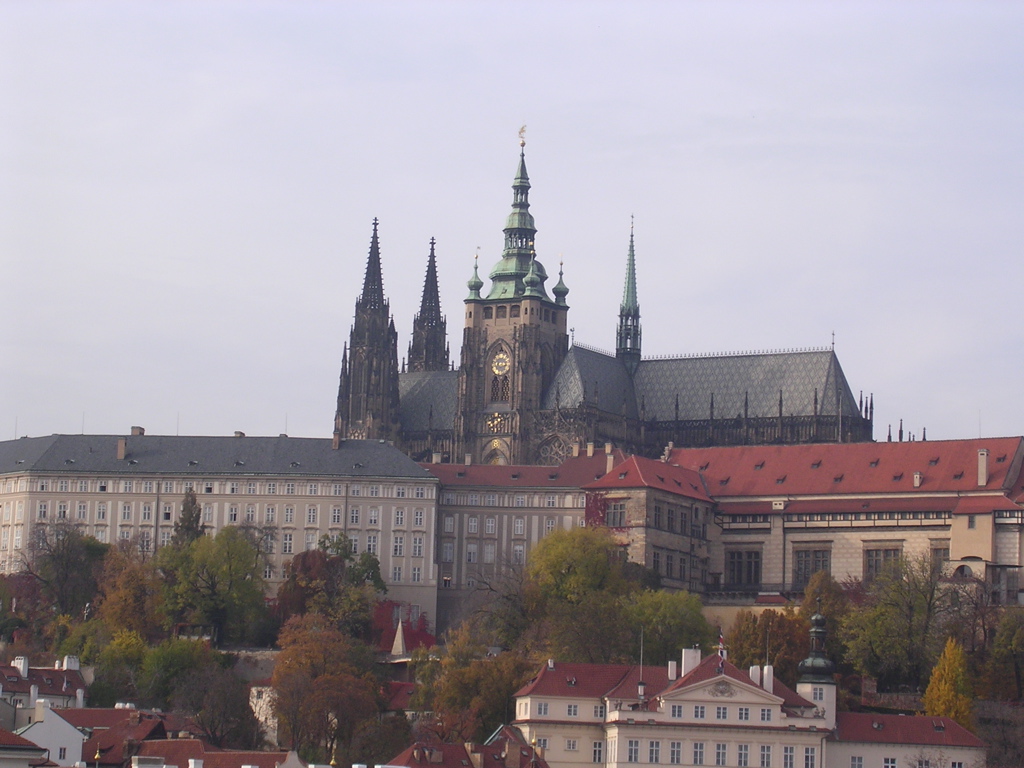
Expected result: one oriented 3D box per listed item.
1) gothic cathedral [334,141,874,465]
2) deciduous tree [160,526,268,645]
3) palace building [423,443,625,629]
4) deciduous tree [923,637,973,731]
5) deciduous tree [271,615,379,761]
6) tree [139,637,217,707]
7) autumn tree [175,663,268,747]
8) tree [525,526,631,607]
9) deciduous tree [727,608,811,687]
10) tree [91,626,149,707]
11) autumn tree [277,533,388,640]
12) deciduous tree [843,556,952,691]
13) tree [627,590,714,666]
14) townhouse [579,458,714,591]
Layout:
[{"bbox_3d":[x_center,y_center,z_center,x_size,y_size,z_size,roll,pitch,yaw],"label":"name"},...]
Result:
[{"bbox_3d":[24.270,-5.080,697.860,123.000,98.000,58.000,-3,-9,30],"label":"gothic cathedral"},{"bbox_3d":[-50.075,33.729,542.670,18.000,20.030,16.200,2,-8,0],"label":"deciduous tree"},{"bbox_3d":[2.200,29.340,621.970,35.000,35.000,16.500,0,-8,12],"label":"palace building"},{"bbox_3d":[65.680,45.470,490.760,7.330,14.820,6.750,2,-8,0],"label":"deciduous tree"},{"bbox_3d":[-29.570,47.870,513.190,16.580,23.110,15.250,2,-8,0],"label":"deciduous tree"},{"bbox_3d":[-55.340,47.650,538.340,12.560,11.780,11.550,2,-8,0],"label":"tree"},{"bbox_3d":[-46.250,50.660,512.720,14.120,13.610,12.990,2,-8,0],"label":"autumn tree"},{"bbox_3d":[11.780,33.350,585.100,18.450,15.430,16.980,2,-8,0],"label":"tree"},{"bbox_3d":[39.545,42.014,507.512,13.100,14.020,11.800,2,-8,0],"label":"deciduous tree"},{"bbox_3d":[-64.940,46.910,538.400,9.340,12.940,8.590,2,-8,0],"label":"tree"},{"bbox_3d":[-33.000,36.980,588.410,19.280,19.520,17.740,2,-8,0],"label":"autumn tree"},{"bbox_3d":[65.760,40.680,555.050,18.200,23.200,16.740,2,-8,0],"label":"deciduous tree"},{"bbox_3d":[25.206,39.847,517.871,13.700,13.990,13.000,2,-8,0],"label":"tree"},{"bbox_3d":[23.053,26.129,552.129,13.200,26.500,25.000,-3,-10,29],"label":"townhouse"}]

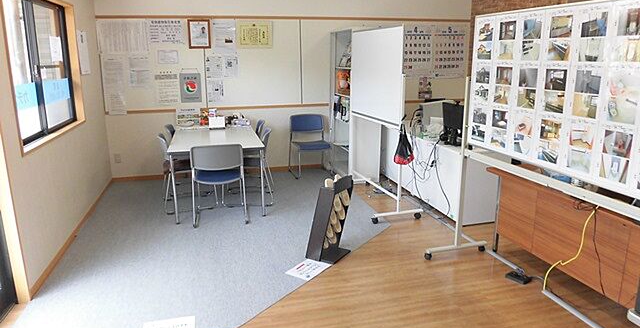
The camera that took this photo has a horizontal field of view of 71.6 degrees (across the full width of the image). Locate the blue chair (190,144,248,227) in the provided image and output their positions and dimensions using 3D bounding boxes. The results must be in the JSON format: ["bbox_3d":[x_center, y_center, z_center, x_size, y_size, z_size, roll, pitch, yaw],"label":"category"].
[{"bbox_3d":[-0.991,0.147,4.353,0.490,0.770,0.560,-3,14,-12],"label":"blue chair"}]

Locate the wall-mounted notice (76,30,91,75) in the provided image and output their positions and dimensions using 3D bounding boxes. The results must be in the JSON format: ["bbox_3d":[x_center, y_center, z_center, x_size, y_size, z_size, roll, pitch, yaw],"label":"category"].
[{"bbox_3d":[-2.464,-1.163,4.645,0.015,0.430,0.380,-4,15,-14],"label":"wall-mounted notice"}]

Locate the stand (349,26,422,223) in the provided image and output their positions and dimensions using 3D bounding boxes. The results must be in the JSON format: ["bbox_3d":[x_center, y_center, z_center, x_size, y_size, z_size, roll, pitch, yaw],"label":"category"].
[{"bbox_3d":[0.556,-0.465,4.638,0.540,1.810,1.260,-5,15,-19],"label":"stand"}]

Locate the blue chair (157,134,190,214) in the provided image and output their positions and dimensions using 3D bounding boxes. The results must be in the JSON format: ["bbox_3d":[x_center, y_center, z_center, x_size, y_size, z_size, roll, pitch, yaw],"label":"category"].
[{"bbox_3d":[-1.389,0.063,4.689,0.560,0.770,0.490,-5,15,-18],"label":"blue chair"}]

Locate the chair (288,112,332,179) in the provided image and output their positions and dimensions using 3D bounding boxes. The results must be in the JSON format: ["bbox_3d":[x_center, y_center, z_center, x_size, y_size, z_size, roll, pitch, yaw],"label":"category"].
[{"bbox_3d":[-0.104,-0.231,5.843,0.490,0.770,0.560,-5,15,-18],"label":"chair"}]

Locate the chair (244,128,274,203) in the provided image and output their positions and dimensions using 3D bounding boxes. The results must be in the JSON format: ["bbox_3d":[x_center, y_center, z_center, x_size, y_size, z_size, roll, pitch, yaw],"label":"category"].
[{"bbox_3d":[-0.790,0.028,4.823,0.560,0.770,0.490,-2,14,-7],"label":"chair"}]

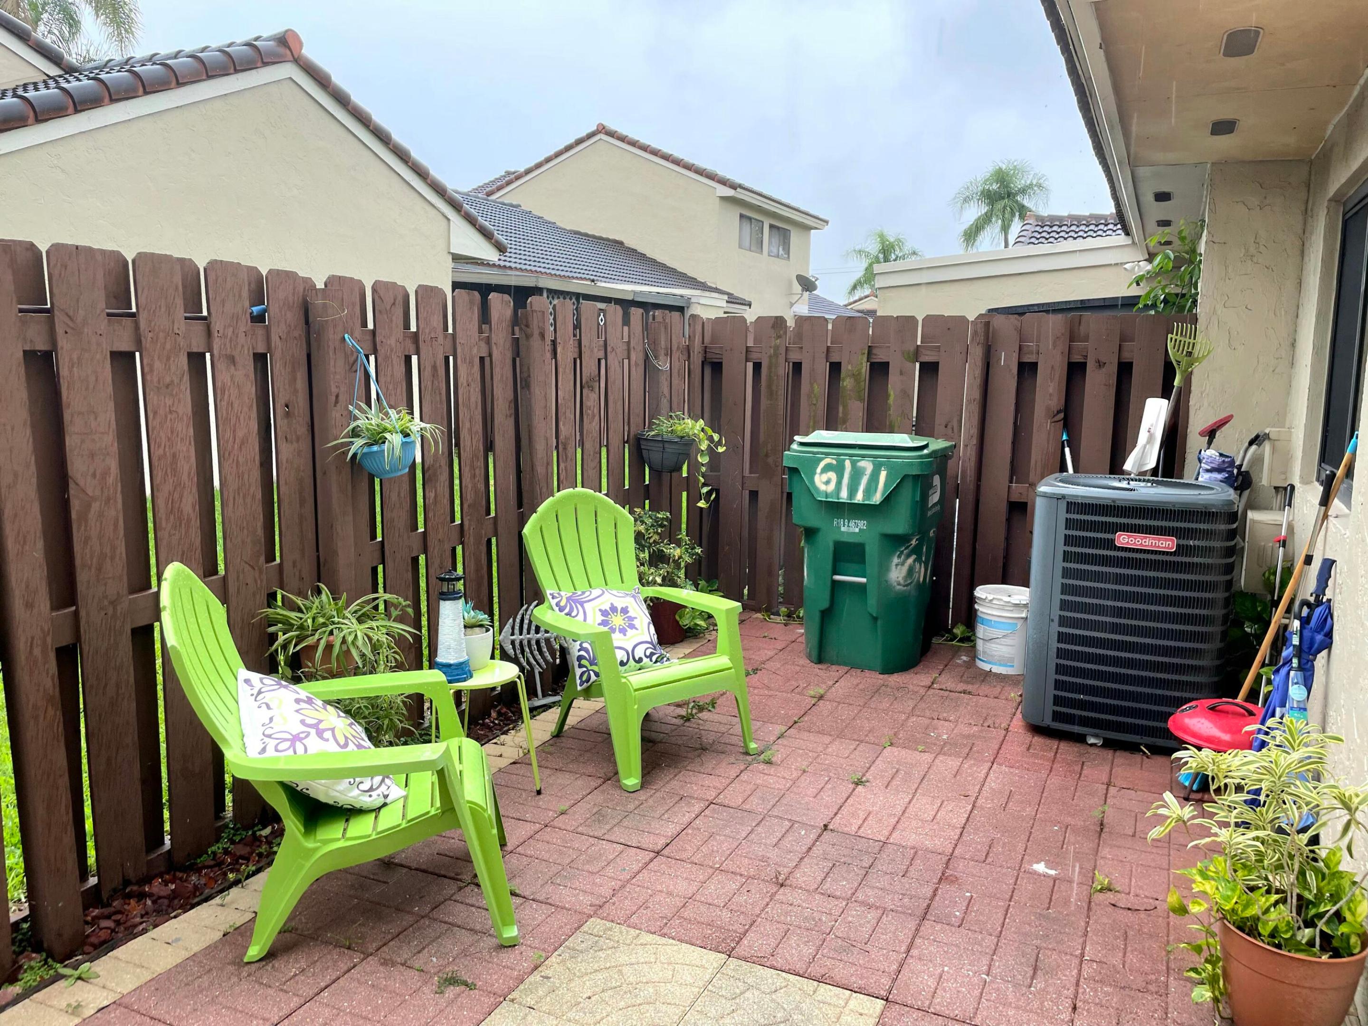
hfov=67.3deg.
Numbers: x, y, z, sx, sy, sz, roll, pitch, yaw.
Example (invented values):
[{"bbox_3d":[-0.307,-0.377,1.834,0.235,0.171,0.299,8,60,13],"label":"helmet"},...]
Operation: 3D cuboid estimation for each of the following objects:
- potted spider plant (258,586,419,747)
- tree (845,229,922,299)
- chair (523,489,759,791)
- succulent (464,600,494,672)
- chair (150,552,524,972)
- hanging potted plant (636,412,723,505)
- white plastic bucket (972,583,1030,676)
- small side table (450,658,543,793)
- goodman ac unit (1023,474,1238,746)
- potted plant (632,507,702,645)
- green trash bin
[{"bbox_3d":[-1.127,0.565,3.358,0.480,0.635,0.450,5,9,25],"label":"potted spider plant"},{"bbox_3d":[10.849,-11.253,56.933,4.500,8.680,4.500,5,9,25],"label":"tree"},{"bbox_3d":[-0.210,0.428,4.031,0.752,0.978,0.864,-6,11,-37],"label":"chair"},{"bbox_3d":[-0.734,0.412,3.535,0.155,0.237,0.155,5,9,25],"label":"succulent"},{"bbox_3d":[-0.912,0.614,2.804,0.864,0.978,0.752,-1,9,-12],"label":"chair"},{"bbox_3d":[-0.014,-0.281,5.252,0.384,0.460,0.364,5,10,25],"label":"hanging potted plant"},{"bbox_3d":[1.599,0.579,5.114,0.308,0.384,0.308,5,10,25],"label":"white plastic bucket"},{"bbox_3d":[-0.703,0.762,3.524,0.370,0.450,0.370,1,9,0],"label":"small side table"},{"bbox_3d":[1.879,0.366,4.387,0.737,0.970,0.737,4,9,22],"label":"goodman ac unit"},{"bbox_3d":[-0.089,0.329,5.533,0.410,0.728,0.410,1,9,0],"label":"potted plant"},{"bbox_3d":[0.998,0.158,5.273,0.727,1.151,0.858,5,10,26],"label":"green trash bin"}]

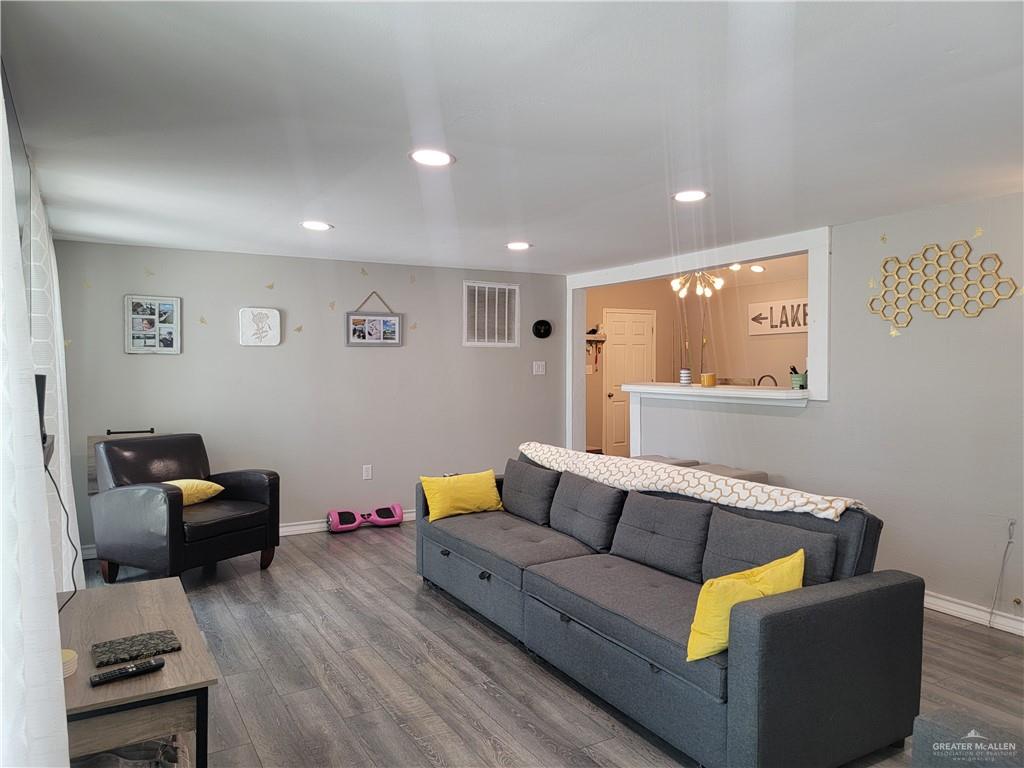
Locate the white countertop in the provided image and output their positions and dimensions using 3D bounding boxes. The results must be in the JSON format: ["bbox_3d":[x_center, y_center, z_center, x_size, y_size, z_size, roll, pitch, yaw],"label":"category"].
[{"bbox_3d":[1.531,0.074,5.311,0.420,0.085,1.700,-1,2,-30],"label":"white countertop"}]

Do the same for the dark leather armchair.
[{"bbox_3d":[-2.129,0.791,4.646,0.835,0.850,0.800,1,2,31],"label":"dark leather armchair"}]

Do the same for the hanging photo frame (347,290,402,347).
[{"bbox_3d":[-1.122,-0.537,5.856,0.475,0.445,0.030,-1,2,-30],"label":"hanging photo frame"}]

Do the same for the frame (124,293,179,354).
[{"bbox_3d":[-2.545,-0.418,5.045,0.345,0.405,0.025,-1,2,-30],"label":"frame"}]

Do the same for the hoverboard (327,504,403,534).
[{"bbox_3d":[-1.181,1.094,5.764,0.610,0.170,0.185,-1,2,-30],"label":"hoverboard"}]

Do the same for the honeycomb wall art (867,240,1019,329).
[{"bbox_3d":[2.275,-0.534,3.828,0.025,0.435,0.780,-1,2,-30],"label":"honeycomb wall art"}]

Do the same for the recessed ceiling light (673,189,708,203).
[{"bbox_3d":[0.888,-0.926,3.534,0.180,0.030,0.180,-1,2,-30],"label":"recessed ceiling light"}]

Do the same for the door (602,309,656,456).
[{"bbox_3d":[1.672,0.004,9.918,0.910,2.060,0.080,-1,2,-30],"label":"door"}]

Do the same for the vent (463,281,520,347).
[{"bbox_3d":[-0.174,-0.622,6.399,0.570,0.565,0.025,-1,2,-30],"label":"vent"}]

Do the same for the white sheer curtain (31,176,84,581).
[{"bbox_3d":[-2.366,0.171,3.686,0.180,2.100,1.150,-1,2,-30],"label":"white sheer curtain"}]

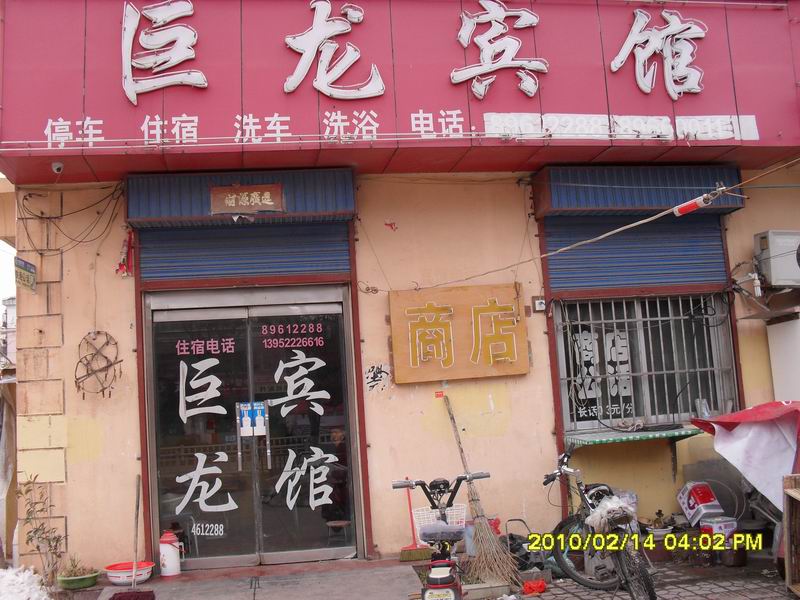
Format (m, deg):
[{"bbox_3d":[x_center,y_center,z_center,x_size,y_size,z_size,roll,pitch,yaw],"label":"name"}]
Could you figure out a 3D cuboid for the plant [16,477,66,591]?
[{"bbox_3d":[-2.958,1.895,6.656,0.390,0.940,0.340,-3,-6,-7],"label":"plant"}]

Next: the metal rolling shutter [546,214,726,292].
[{"bbox_3d":[2.258,-0.448,7.755,1.761,0.705,0.060,-3,-6,-7],"label":"metal rolling shutter"}]

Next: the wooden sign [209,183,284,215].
[{"bbox_3d":[-1.296,-0.859,6.911,0.605,0.230,0.020,-3,-6,-7],"label":"wooden sign"}]

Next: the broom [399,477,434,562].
[{"bbox_3d":[0.135,1.915,7.094,0.320,0.709,0.090,-5,-19,-8],"label":"broom"}]

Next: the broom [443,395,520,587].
[{"bbox_3d":[0.623,1.590,6.986,0.460,1.639,0.250,-13,-25,-8],"label":"broom"}]

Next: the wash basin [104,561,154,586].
[{"bbox_3d":[-2.217,2.244,6.630,0.410,0.140,0.410,-3,-6,-7],"label":"wash basin"}]

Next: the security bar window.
[{"bbox_3d":[2.342,0.588,7.665,1.743,1.242,0.080,-3,-6,-7],"label":"security bar window"}]

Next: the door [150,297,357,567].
[{"bbox_3d":[-1.289,1.177,7.203,1.708,2.299,0.080,-3,-6,-7],"label":"door"}]

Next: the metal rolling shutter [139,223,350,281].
[{"bbox_3d":[-1.379,-0.425,7.301,1.864,0.491,0.060,-3,-6,-7],"label":"metal rolling shutter"}]

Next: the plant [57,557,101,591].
[{"bbox_3d":[-2.621,2.219,6.583,0.340,0.230,0.320,-3,-6,-7],"label":"plant"}]

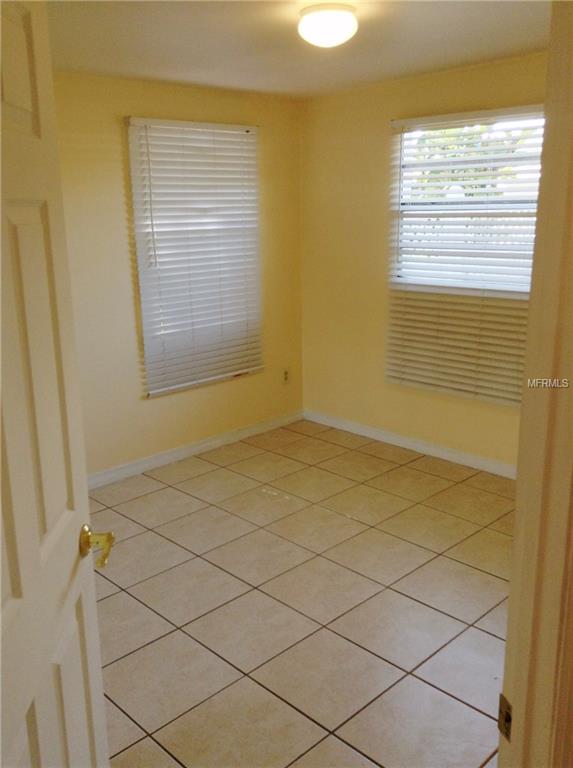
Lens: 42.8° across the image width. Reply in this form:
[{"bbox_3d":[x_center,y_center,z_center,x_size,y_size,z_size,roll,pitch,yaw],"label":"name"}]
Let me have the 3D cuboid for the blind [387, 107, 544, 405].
[{"bbox_3d":[1.012,-0.710,4.230,0.060,1.604,1.013,-15,21,-42],"label":"blind"}]

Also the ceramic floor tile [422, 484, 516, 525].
[{"bbox_3d":[1.023,0.659,4.004,0.402,0.010,0.402,-15,21,-42],"label":"ceramic floor tile"}]

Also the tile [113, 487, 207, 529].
[{"bbox_3d":[-0.703,0.681,4.024,0.402,0.010,0.402,-15,21,-42],"label":"tile"}]

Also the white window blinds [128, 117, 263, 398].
[{"bbox_3d":[-0.520,-0.770,4.524,0.936,1.595,0.060,-15,21,-42],"label":"white window blinds"}]

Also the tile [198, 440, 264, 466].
[{"bbox_3d":[-0.373,0.462,4.819,0.402,0.010,0.300,-15,21,-42],"label":"tile"}]

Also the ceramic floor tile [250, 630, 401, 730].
[{"bbox_3d":[0.149,1.044,2.624,0.402,0.010,0.402,-15,21,-42],"label":"ceramic floor tile"}]

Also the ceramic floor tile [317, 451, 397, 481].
[{"bbox_3d":[0.452,0.517,4.566,0.402,0.010,0.402,-15,21,-42],"label":"ceramic floor tile"}]

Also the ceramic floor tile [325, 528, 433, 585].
[{"bbox_3d":[0.443,0.816,3.455,0.402,0.010,0.402,-15,21,-42],"label":"ceramic floor tile"}]

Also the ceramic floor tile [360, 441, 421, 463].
[{"bbox_3d":[0.669,0.464,4.841,0.233,0.010,0.407,-15,21,-42],"label":"ceramic floor tile"}]

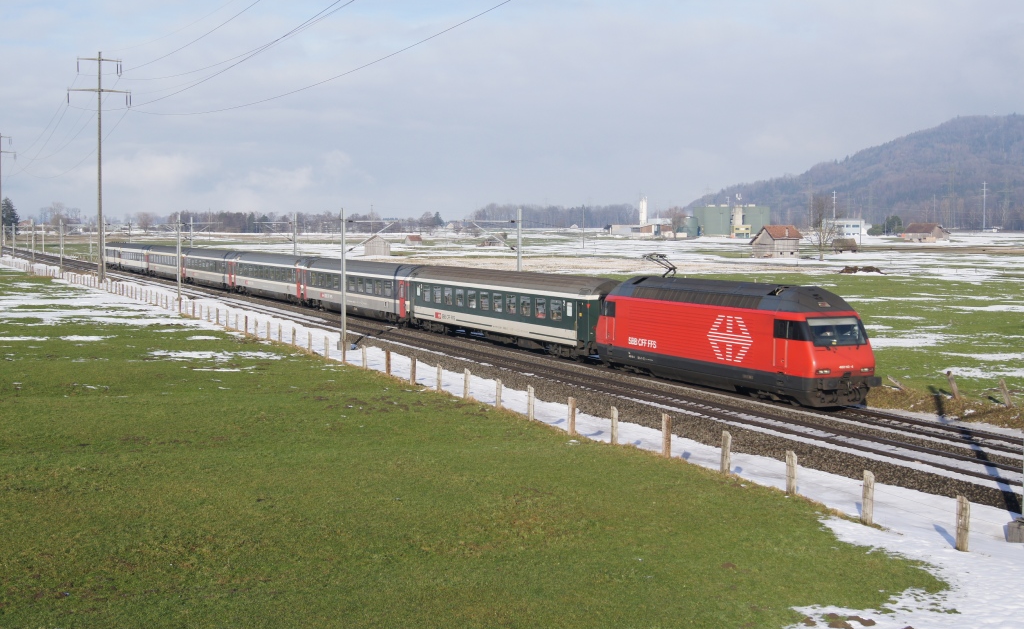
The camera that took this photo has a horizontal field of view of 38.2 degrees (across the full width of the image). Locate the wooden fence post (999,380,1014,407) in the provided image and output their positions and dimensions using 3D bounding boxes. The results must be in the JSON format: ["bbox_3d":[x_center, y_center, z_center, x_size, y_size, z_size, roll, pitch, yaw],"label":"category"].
[{"bbox_3d":[17.980,2.870,53.930,0.190,1.060,0.190,-13,3,-22],"label":"wooden fence post"}]

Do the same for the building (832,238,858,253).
[{"bbox_3d":[90.309,-18.627,400.323,6.900,3.950,5.500,1,4,13],"label":"building"}]

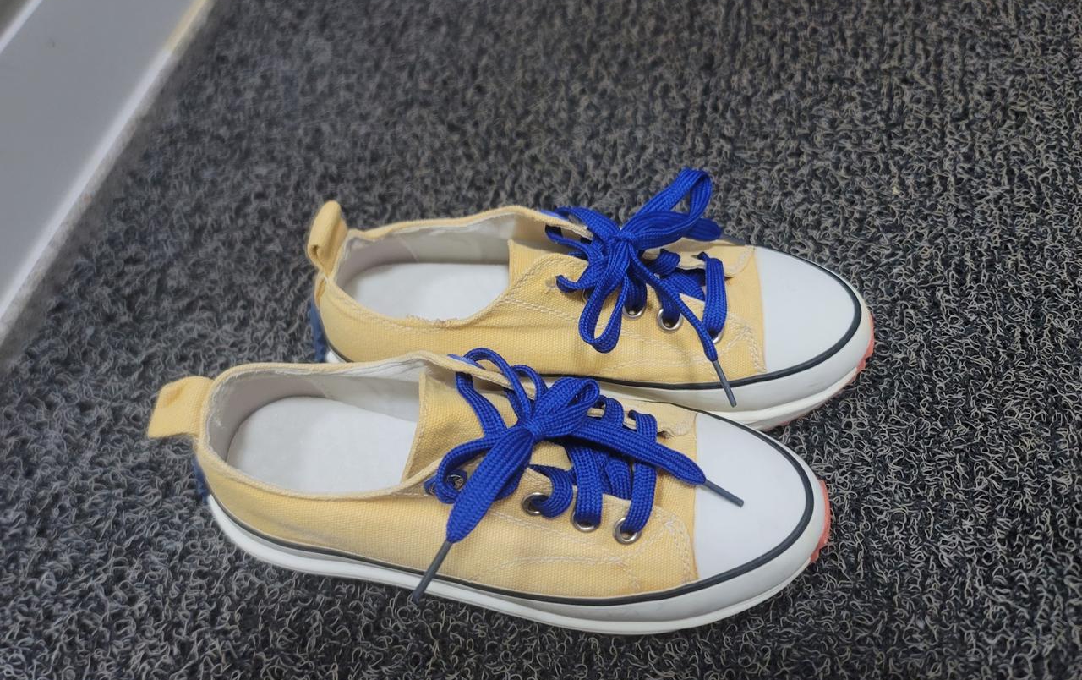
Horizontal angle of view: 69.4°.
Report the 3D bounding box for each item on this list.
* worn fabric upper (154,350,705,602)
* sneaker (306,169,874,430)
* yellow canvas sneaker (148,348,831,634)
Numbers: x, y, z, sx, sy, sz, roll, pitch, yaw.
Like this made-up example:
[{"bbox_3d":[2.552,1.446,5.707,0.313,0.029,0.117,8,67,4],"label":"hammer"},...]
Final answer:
[{"bbox_3d":[-0.048,0.040,0.296,0.216,0.070,0.084,4,56,5],"label":"worn fabric upper"},{"bbox_3d":[0.019,-0.022,0.344,0.267,0.096,0.094,1,56,3],"label":"sneaker"},{"bbox_3d":[-0.021,0.046,0.299,0.271,0.096,0.094,4,56,5],"label":"yellow canvas sneaker"}]

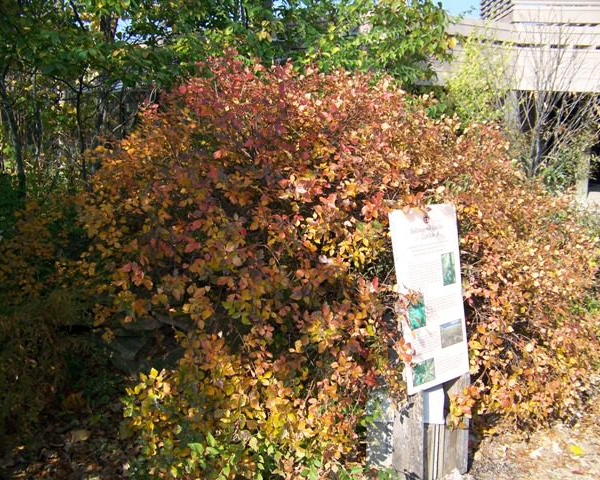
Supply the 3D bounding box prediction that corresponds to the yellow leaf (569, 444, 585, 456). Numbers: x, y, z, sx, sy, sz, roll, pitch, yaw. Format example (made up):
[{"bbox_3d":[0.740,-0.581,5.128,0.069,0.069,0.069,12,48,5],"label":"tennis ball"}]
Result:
[{"bbox_3d":[1.423,1.079,3.320,0.068,0.016,0.095,0,10,-1],"label":"yellow leaf"}]

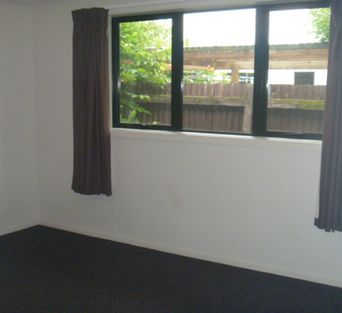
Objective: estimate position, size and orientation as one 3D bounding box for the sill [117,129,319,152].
[{"bbox_3d":[0.366,-0.145,3.998,2.087,0.075,0.166,5,9,29],"label":"sill"}]

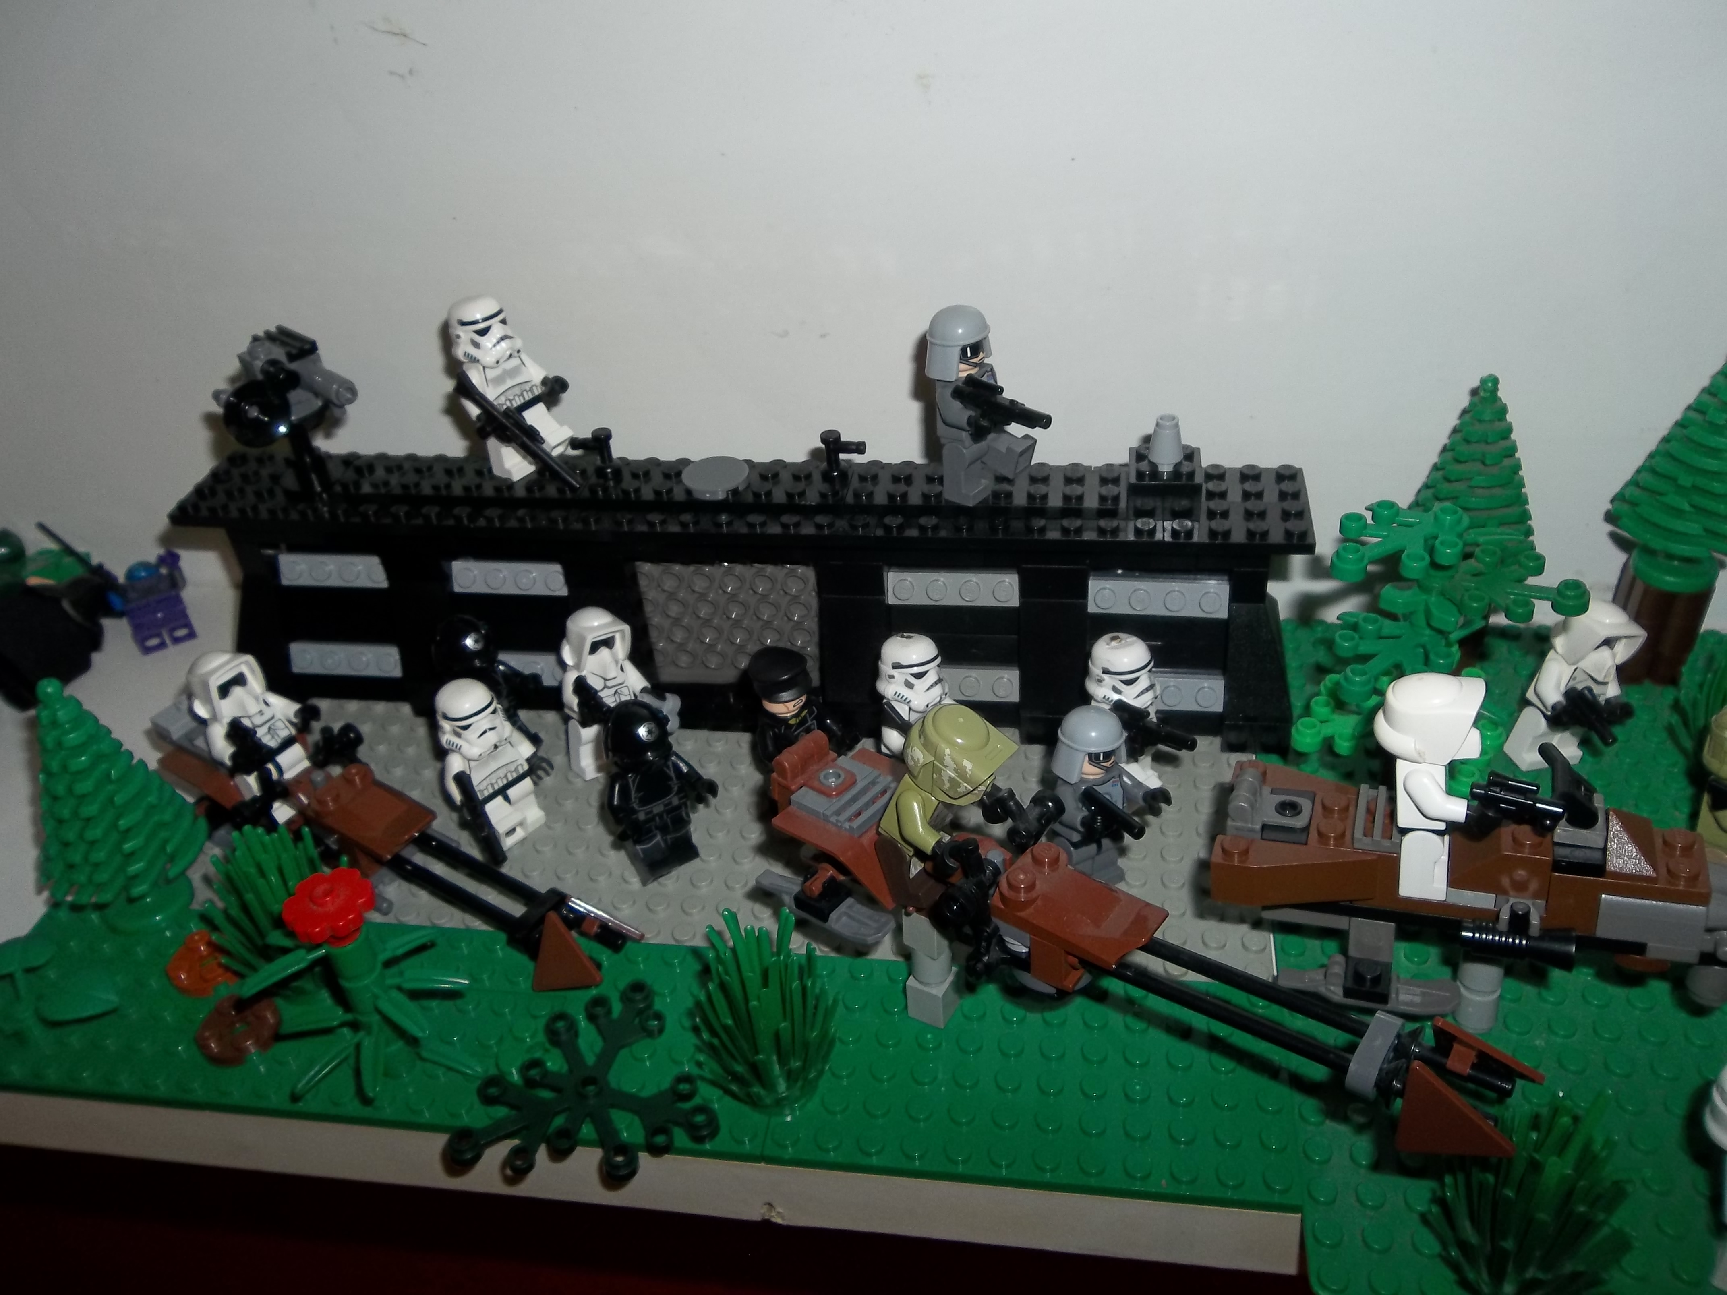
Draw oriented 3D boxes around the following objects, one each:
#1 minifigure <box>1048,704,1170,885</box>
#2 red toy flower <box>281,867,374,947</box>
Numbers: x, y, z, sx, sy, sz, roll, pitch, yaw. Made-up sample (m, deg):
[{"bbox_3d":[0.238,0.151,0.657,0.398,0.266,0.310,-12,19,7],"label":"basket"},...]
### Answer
[{"bbox_3d":[0.050,0.033,0.285,0.024,0.042,0.019,-19,37,-22],"label":"minifigure"},{"bbox_3d":[-0.100,0.050,0.253,0.017,0.009,0.017,2,37,9],"label":"red toy flower"}]

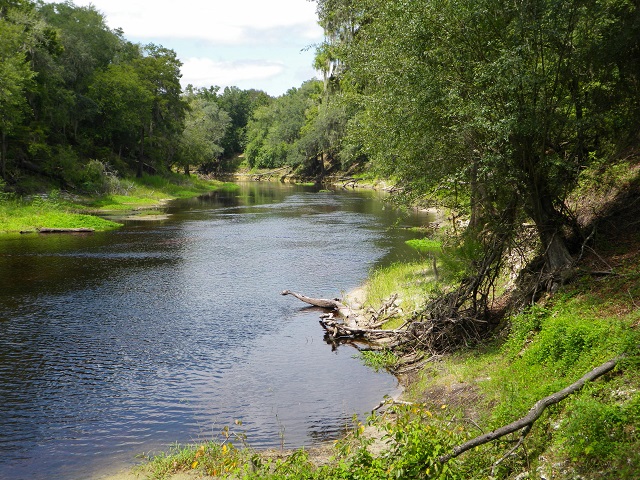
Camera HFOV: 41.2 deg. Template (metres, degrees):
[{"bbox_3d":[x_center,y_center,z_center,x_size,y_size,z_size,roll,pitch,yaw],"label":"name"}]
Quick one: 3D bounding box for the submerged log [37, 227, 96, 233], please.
[{"bbox_3d":[-15.180,-0.612,51.031,3.136,0.300,0.350,-1,5,-7],"label":"submerged log"}]

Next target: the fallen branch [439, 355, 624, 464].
[{"bbox_3d":[2.303,1.896,9.350,3.041,0.250,0.320,-18,14,-33],"label":"fallen branch"}]

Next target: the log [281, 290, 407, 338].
[{"bbox_3d":[0.619,1.938,22.421,3.300,0.750,2.000,2,6,19],"label":"log"}]

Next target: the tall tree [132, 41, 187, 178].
[{"bbox_3d":[-16.607,-13.399,88.000,5.587,13.658,5.800,0,5,0],"label":"tall tree"}]

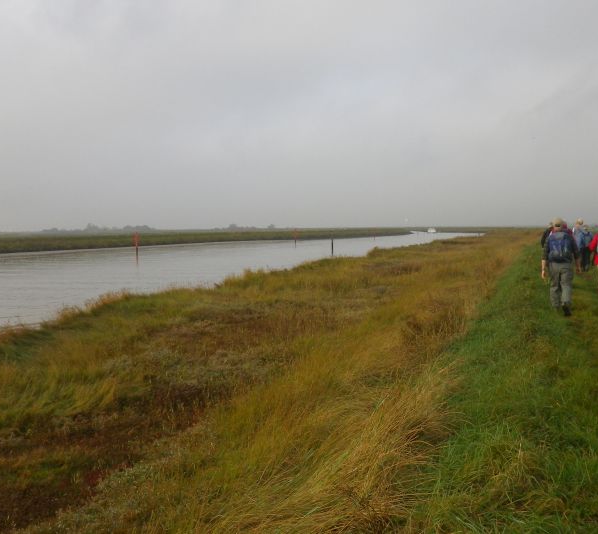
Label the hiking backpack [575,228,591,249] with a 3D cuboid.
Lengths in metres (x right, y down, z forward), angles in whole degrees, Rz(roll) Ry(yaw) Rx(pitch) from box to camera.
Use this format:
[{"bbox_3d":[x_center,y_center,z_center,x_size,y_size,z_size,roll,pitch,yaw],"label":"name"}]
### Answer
[{"bbox_3d":[9.504,-0.954,23.600,0.440,0.600,0.290,1,3,19],"label":"hiking backpack"}]

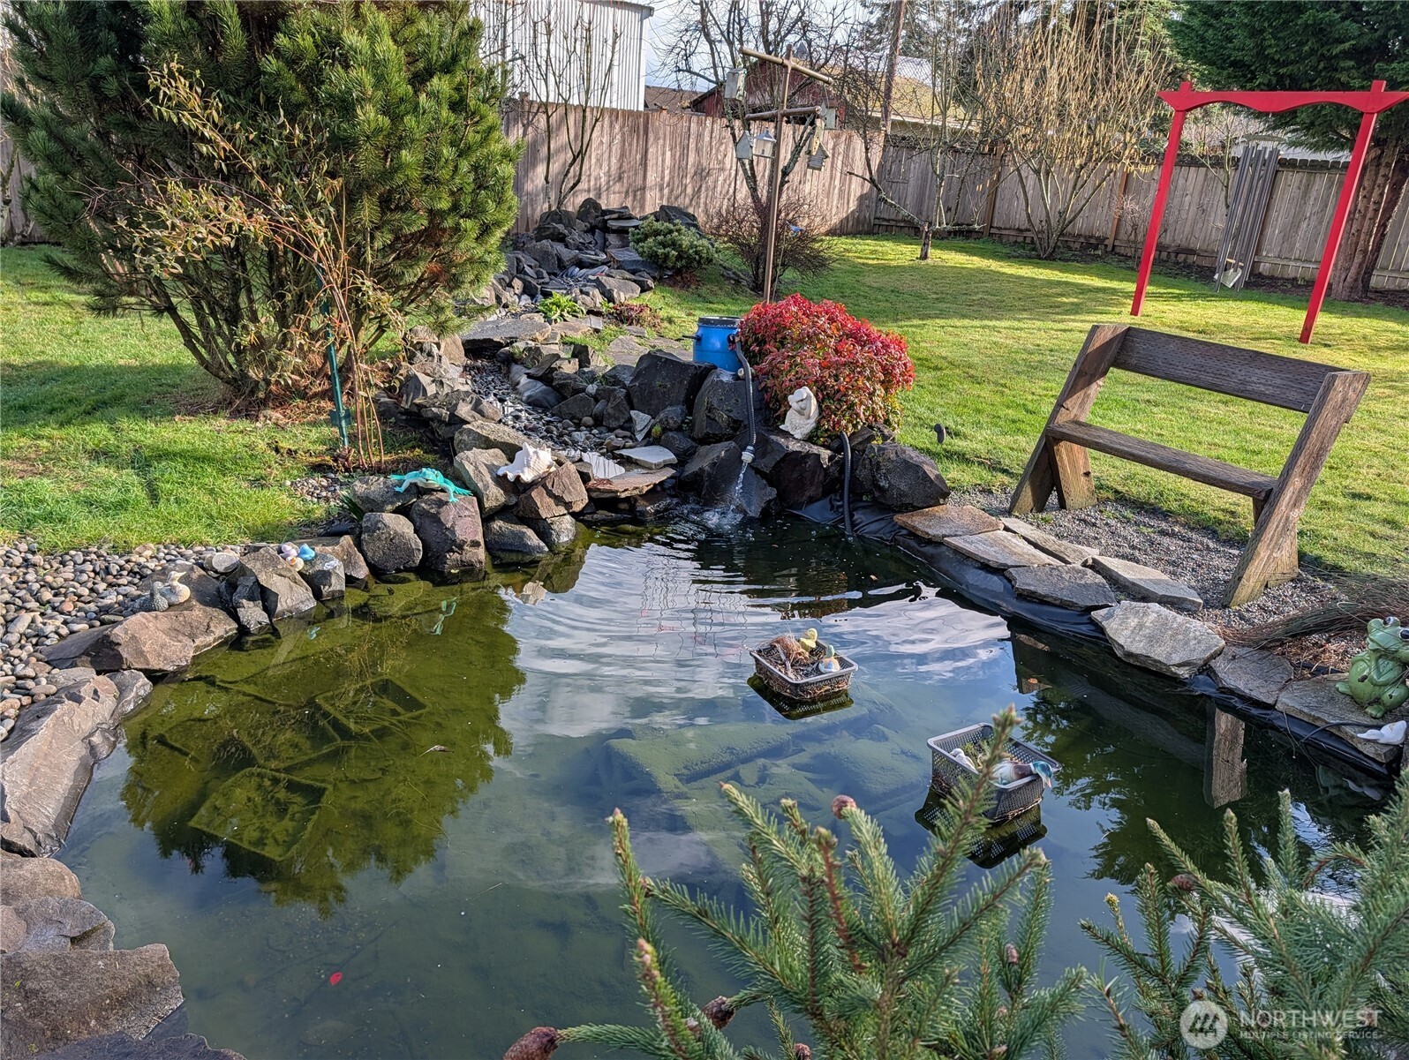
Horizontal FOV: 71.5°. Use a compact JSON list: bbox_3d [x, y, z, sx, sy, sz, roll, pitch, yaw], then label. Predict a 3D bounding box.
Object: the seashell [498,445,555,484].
[{"bbox_3d":[-0.819,-0.304,4.504,0.265,0.170,0.190,1,19,-10],"label":"seashell"}]

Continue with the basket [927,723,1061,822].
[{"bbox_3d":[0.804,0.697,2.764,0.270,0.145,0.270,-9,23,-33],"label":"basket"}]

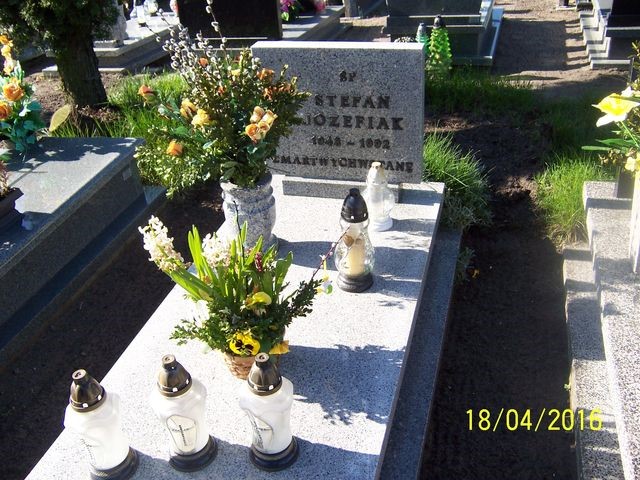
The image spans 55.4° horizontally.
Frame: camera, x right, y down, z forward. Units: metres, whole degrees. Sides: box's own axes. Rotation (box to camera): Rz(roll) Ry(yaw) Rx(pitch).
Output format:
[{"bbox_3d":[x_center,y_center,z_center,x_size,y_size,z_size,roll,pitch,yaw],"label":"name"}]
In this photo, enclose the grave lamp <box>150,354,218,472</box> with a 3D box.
[{"bbox_3d":[-0.305,0.369,1.342,0.117,0.292,0.117,-8,32,-5],"label":"grave lamp"}]

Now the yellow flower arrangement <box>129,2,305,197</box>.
[{"bbox_3d":[-0.297,-0.414,1.860,0.530,0.550,0.410,5,33,15],"label":"yellow flower arrangement"}]

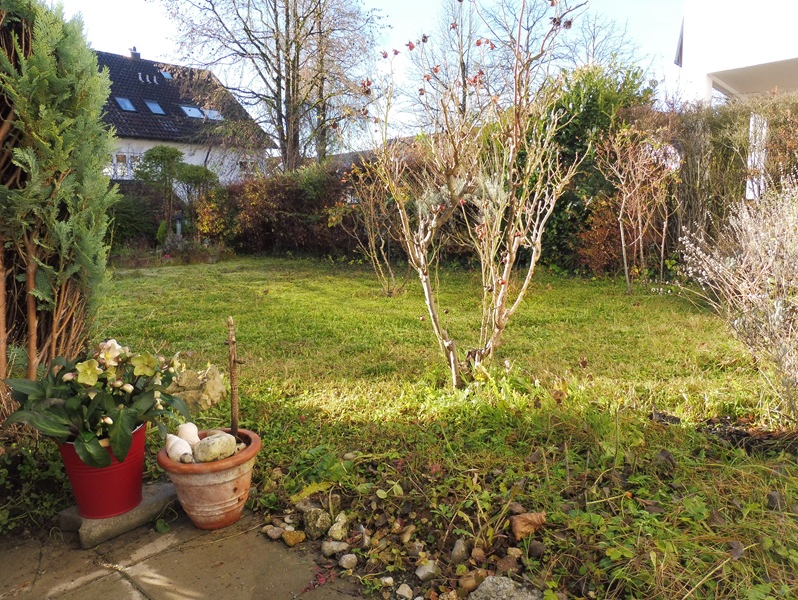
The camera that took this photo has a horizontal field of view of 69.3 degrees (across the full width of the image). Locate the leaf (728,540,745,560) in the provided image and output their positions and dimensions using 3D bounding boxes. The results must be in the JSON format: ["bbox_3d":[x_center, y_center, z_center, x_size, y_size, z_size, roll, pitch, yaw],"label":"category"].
[{"bbox_3d":[0.765,0.567,1.308,0.038,0.020,0.045,4,9,31],"label":"leaf"}]

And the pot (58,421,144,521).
[{"bbox_3d":[-0.783,0.450,1.552,0.216,0.208,0.216,0,10,0],"label":"pot"}]

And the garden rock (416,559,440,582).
[{"bbox_3d":[0.067,0.637,1.360,0.057,0.047,0.053,0,10,0],"label":"garden rock"}]

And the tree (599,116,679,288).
[{"bbox_3d":[2.491,-0.982,6.112,0.820,1.734,0.700,2,9,22],"label":"tree"}]

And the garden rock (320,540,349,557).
[{"bbox_3d":[-0.153,0.600,1.393,0.068,0.029,0.041,-2,8,-7],"label":"garden rock"}]

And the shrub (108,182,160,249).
[{"bbox_3d":[-4.352,-1.342,9.400,0.880,1.080,0.800,0,10,0],"label":"shrub"}]

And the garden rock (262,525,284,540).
[{"bbox_3d":[-0.320,0.593,1.471,0.056,0.028,0.041,-3,8,-13],"label":"garden rock"}]

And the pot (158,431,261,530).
[{"bbox_3d":[-0.513,0.503,1.597,0.270,0.204,0.270,0,10,0],"label":"pot"}]

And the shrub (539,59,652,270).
[{"bbox_3d":[2.611,-1.756,7.600,1.350,2.600,1.200,0,10,0],"label":"shrub"}]

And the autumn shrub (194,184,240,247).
[{"bbox_3d":[-2.999,-1.371,9.600,0.740,1.050,0.700,0,10,0],"label":"autumn shrub"}]

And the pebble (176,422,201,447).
[{"bbox_3d":[-0.589,0.381,1.625,0.060,0.063,0.055,0,10,0],"label":"pebble"}]

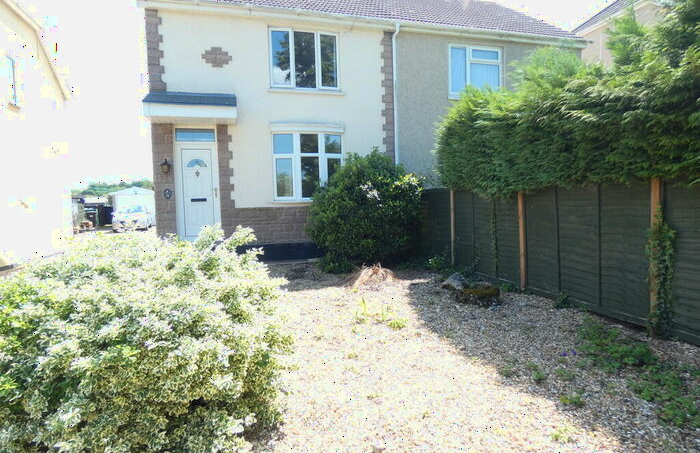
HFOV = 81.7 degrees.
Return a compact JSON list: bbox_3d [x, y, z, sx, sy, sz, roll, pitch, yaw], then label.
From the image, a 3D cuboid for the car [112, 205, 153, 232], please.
[{"bbox_3d":[-12.143,-0.495,23.000,1.720,1.480,4.000,-2,3,-18],"label":"car"}]

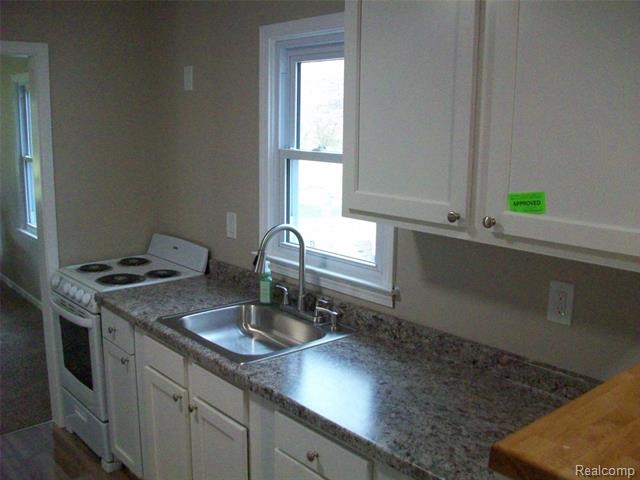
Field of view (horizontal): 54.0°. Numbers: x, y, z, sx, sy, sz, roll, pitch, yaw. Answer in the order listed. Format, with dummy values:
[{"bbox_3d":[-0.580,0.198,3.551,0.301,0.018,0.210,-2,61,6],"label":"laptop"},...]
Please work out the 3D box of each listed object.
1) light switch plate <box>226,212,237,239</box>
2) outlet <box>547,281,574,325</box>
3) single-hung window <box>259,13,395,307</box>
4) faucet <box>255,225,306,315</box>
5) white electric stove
[{"bbox_3d":[-0.441,-0.073,3.150,0.008,0.121,0.077,-9,14,-40],"label":"light switch plate"},{"bbox_3d":[0.711,0.185,1.855,0.008,0.121,0.077,-9,14,-40],"label":"outlet"},{"bbox_3d":[0.025,-0.353,2.603,0.110,1.094,0.863,-9,14,-40],"label":"single-hung window"},{"bbox_3d":[-0.158,0.128,2.584,0.260,0.388,0.044,-9,14,-40],"label":"faucet"},{"bbox_3d":[-1.030,0.556,3.415,0.655,1.055,0.610,-9,14,-40],"label":"white electric stove"}]

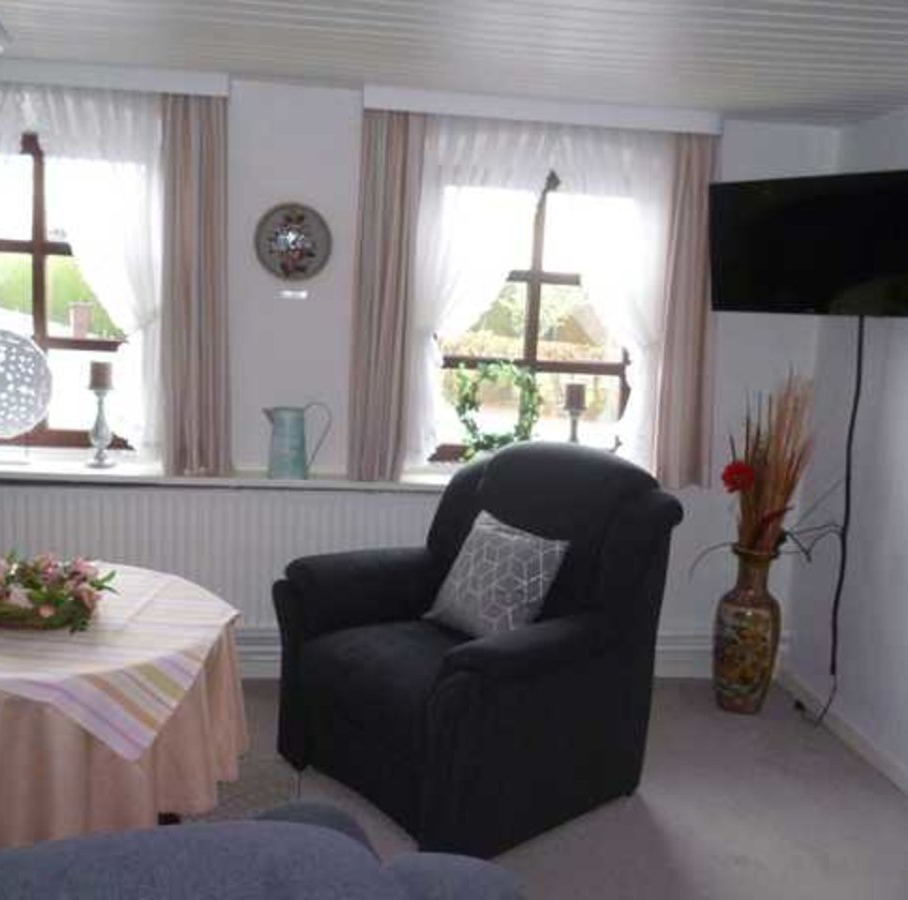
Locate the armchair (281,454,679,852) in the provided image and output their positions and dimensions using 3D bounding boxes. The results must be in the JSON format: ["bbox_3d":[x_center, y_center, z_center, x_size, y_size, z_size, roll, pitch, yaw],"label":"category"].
[{"bbox_3d":[0.049,0.497,2.995,0.926,1.004,0.887,-5,12,-41],"label":"armchair"}]

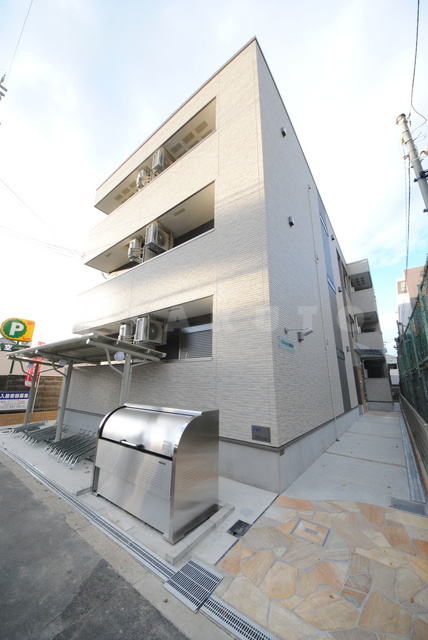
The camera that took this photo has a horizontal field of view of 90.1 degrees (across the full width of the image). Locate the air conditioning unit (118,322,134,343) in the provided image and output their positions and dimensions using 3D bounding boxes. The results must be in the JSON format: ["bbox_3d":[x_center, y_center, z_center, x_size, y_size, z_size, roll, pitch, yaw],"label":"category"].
[{"bbox_3d":[-2.647,0.500,6.993,0.290,0.570,0.760,-9,-17,33],"label":"air conditioning unit"}]

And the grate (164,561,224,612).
[{"bbox_3d":[-0.168,2.136,1.735,0.330,0.040,0.330,-9,-17,33],"label":"grate"}]

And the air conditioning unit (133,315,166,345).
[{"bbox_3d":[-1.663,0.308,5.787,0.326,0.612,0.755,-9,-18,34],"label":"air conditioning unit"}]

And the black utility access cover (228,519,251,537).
[{"bbox_3d":[0.265,2.102,2.138,0.153,0.031,0.224,-9,-18,34],"label":"black utility access cover"}]

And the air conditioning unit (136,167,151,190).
[{"bbox_3d":[-2.485,-5.136,8.193,0.290,0.570,0.760,-9,-17,33],"label":"air conditioning unit"}]

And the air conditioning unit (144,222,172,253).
[{"bbox_3d":[-1.865,-2.679,7.176,0.290,0.570,0.760,-9,-17,33],"label":"air conditioning unit"}]

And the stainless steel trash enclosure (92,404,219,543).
[{"bbox_3d":[-0.837,1.859,3.037,1.640,1.150,0.860,-9,-17,33],"label":"stainless steel trash enclosure"}]

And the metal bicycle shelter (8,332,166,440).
[{"bbox_3d":[-3.763,1.875,5.477,5.300,2.300,1.650,-9,-17,33],"label":"metal bicycle shelter"}]

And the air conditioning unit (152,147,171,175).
[{"bbox_3d":[-1.779,-5.471,7.684,0.290,0.570,0.760,-9,-17,33],"label":"air conditioning unit"}]

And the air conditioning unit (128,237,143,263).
[{"bbox_3d":[-2.517,-2.313,7.475,0.290,0.570,0.760,-9,-17,33],"label":"air conditioning unit"}]

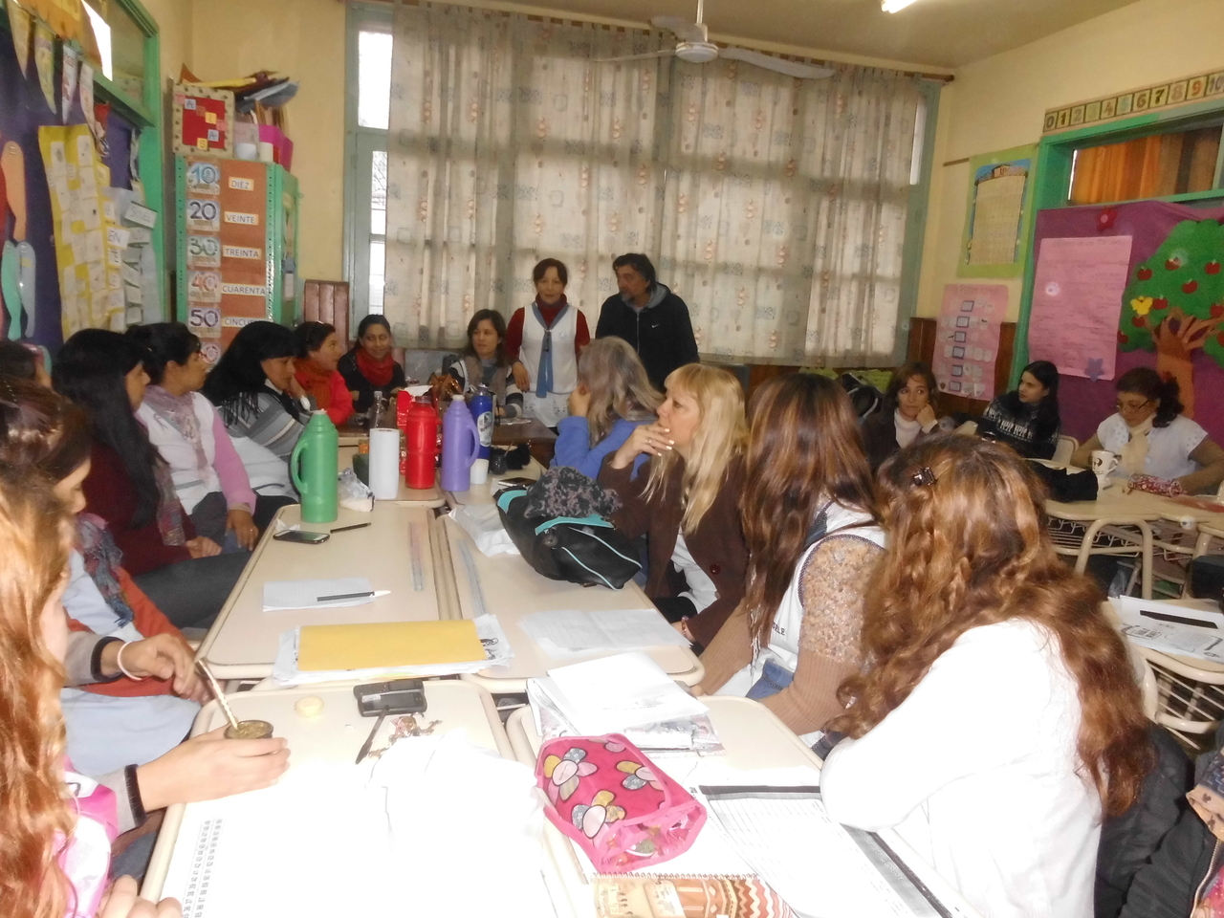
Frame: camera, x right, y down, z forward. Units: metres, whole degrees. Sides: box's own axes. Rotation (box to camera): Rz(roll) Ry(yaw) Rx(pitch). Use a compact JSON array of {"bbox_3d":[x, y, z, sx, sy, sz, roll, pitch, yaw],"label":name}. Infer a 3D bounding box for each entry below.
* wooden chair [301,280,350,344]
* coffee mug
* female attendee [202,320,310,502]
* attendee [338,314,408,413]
[{"bbox_3d":[-1.576,-0.497,5.015,0.380,0.930,0.420,1,11,-16],"label":"wooden chair"},{"bbox_3d":[2.102,0.020,3.920,0.104,0.103,0.085,9,12,28],"label":"coffee mug"},{"bbox_3d":[-1.278,0.151,3.380,0.650,1.250,0.500,2,10,-10],"label":"female attendee"},{"bbox_3d":[-1.147,-0.057,4.349,0.460,1.240,0.680,1,11,-16],"label":"attendee"}]

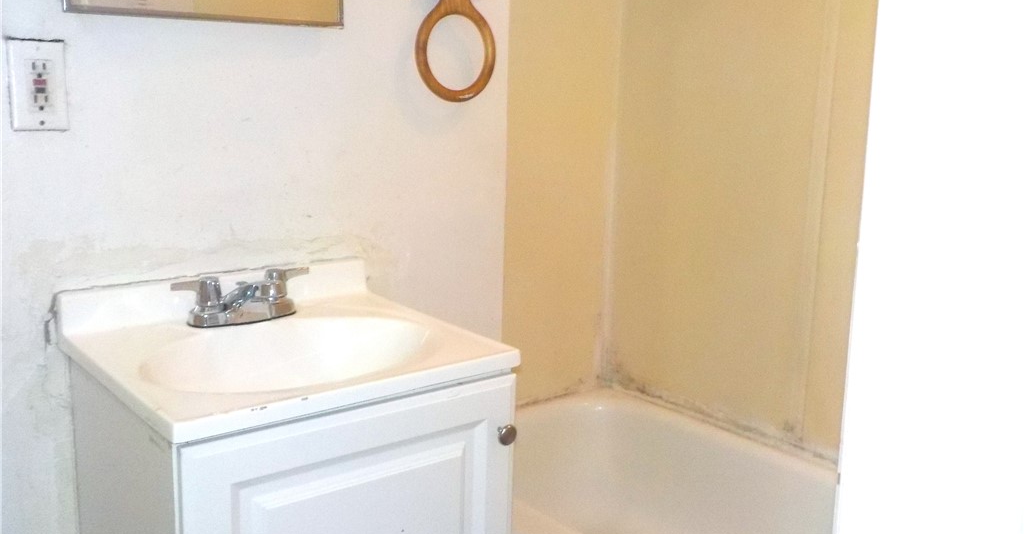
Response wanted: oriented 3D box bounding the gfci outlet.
[{"bbox_3d":[-0.617,-0.236,1.156,0.070,0.115,0.010,-7,13,-38],"label":"gfci outlet"}]

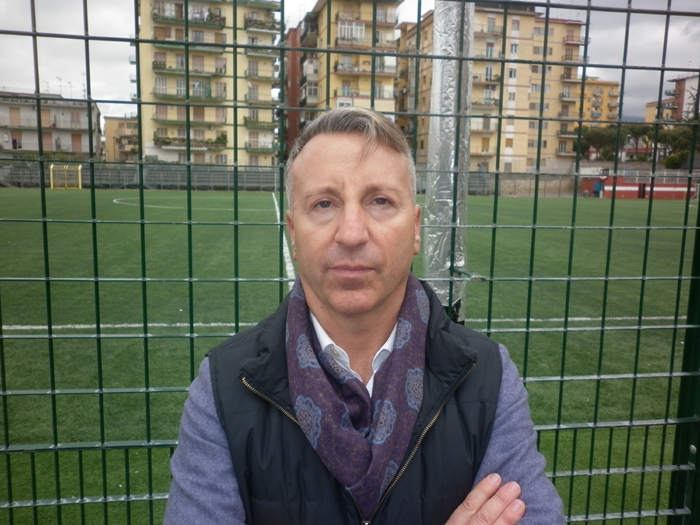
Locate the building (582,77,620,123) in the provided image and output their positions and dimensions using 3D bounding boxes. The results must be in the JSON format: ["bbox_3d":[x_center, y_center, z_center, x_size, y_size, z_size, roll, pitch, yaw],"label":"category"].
[{"bbox_3d":[68.070,-39.740,168.850,17.000,27.920,12.300,-1,8,-17],"label":"building"}]

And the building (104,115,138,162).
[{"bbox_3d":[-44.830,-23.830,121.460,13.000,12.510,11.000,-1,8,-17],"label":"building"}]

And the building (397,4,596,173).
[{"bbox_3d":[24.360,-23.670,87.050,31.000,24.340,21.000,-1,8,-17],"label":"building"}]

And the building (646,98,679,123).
[{"bbox_3d":[90.610,-33.760,155.580,12.000,20.750,15.000,-1,8,-17],"label":"building"}]

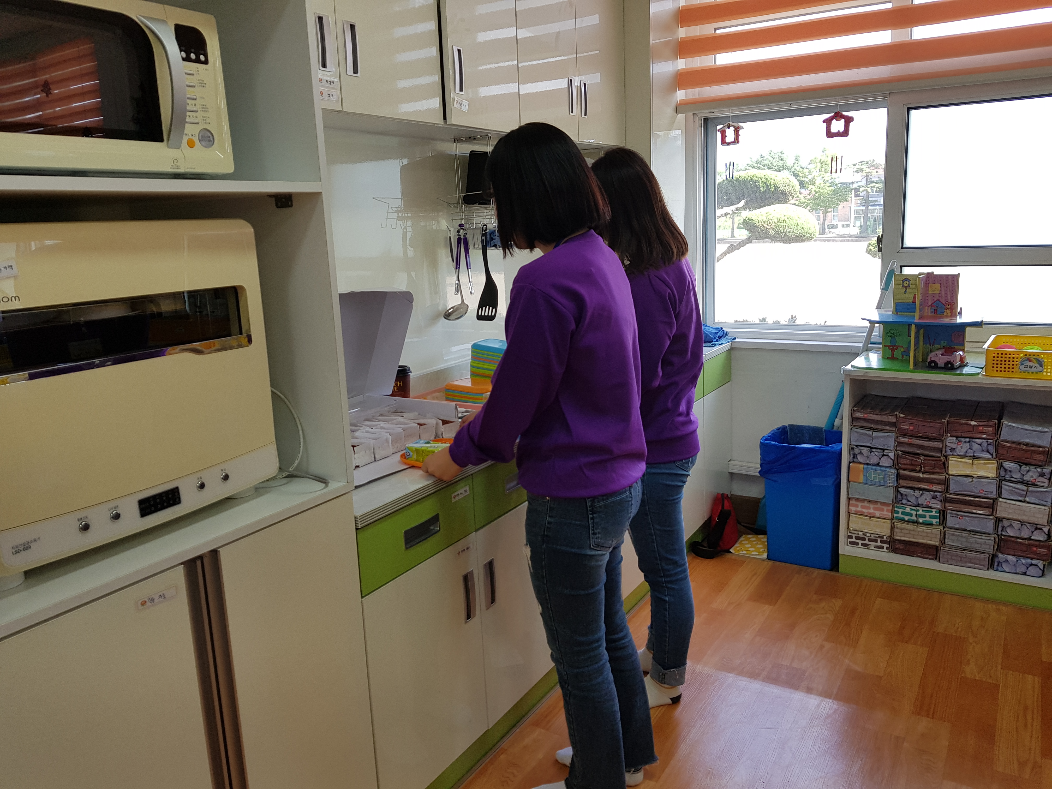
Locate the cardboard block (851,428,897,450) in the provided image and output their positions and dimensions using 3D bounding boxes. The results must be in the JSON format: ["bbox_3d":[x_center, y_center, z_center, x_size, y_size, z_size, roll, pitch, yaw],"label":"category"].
[{"bbox_3d":[1.378,0.136,3.099,0.152,0.068,0.300,5,14,29],"label":"cardboard block"}]

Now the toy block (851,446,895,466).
[{"bbox_3d":[1.406,0.208,3.159,0.155,0.069,0.290,5,14,31],"label":"toy block"}]

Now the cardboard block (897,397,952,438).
[{"bbox_3d":[1.517,0.091,3.007,0.152,0.070,0.300,5,14,29],"label":"cardboard block"}]

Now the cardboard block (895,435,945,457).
[{"bbox_3d":[1.493,0.159,2.961,0.153,0.063,0.295,5,14,32],"label":"cardboard block"}]

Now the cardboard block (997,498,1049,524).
[{"bbox_3d":[1.779,0.373,2.827,0.153,0.066,0.295,5,14,32],"label":"cardboard block"}]

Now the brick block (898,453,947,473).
[{"bbox_3d":[1.508,0.219,2.978,0.152,0.066,0.300,5,14,32],"label":"brick block"}]

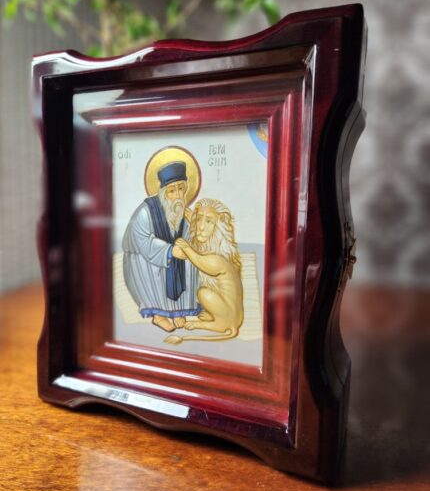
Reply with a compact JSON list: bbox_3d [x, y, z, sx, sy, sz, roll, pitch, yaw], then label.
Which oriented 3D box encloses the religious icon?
[{"bbox_3d":[-0.026,-0.001,0.335,0.145,0.196,0.018,3,6,21],"label":"religious icon"}]

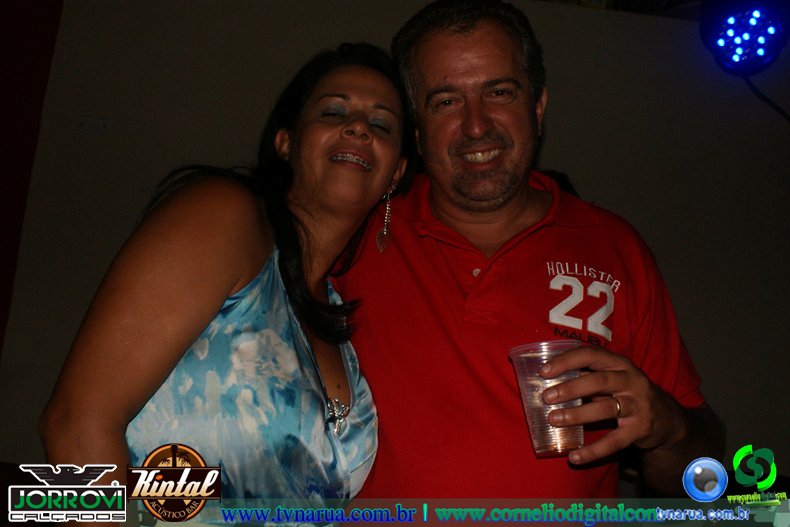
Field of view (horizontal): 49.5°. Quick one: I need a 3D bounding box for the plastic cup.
[{"bbox_3d":[0.173,0.147,0.937,0.079,0.112,0.079,-5,-13,0],"label":"plastic cup"}]

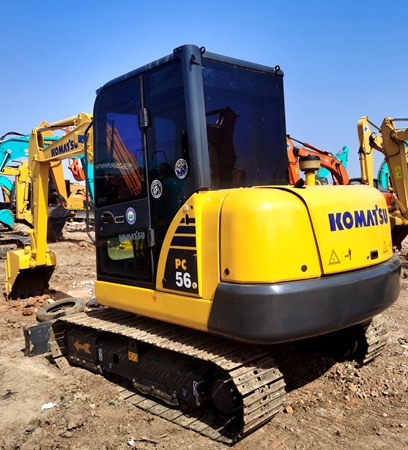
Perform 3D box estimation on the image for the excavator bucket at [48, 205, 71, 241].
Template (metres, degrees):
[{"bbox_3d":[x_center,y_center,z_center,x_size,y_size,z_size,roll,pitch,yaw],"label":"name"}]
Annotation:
[{"bbox_3d":[-5.264,-0.050,16.500,1.150,1.300,1.150,-5,4,-41],"label":"excavator bucket"}]

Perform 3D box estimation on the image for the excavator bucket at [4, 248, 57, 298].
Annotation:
[{"bbox_3d":[-2.624,0.748,7.142,0.640,0.740,0.520,-5,4,-44],"label":"excavator bucket"}]

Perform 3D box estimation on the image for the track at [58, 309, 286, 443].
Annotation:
[{"bbox_3d":[-0.490,1.117,3.836,0.410,0.540,2.530,-6,4,-44],"label":"track"}]

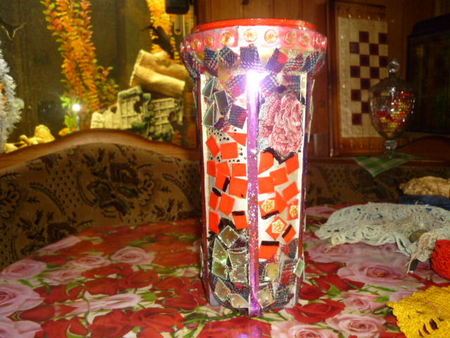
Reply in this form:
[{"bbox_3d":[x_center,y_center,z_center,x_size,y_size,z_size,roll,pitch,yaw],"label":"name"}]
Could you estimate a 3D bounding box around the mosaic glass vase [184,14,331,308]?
[{"bbox_3d":[0.035,-0.001,0.460,0.156,0.299,0.156,0,9,0],"label":"mosaic glass vase"}]

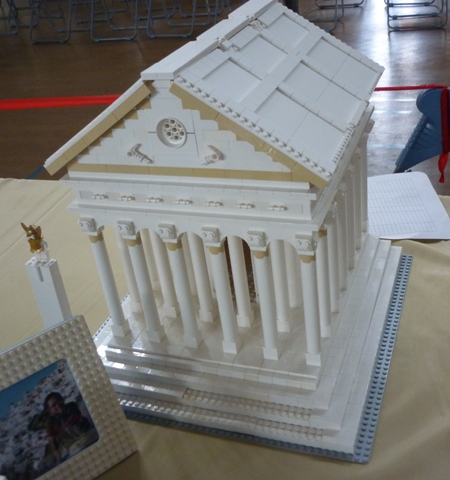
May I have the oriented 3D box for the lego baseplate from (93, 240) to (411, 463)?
[{"bbox_3d":[0.025,0.088,0.795,0.384,0.046,0.388,4,32,22],"label":"lego baseplate"}]

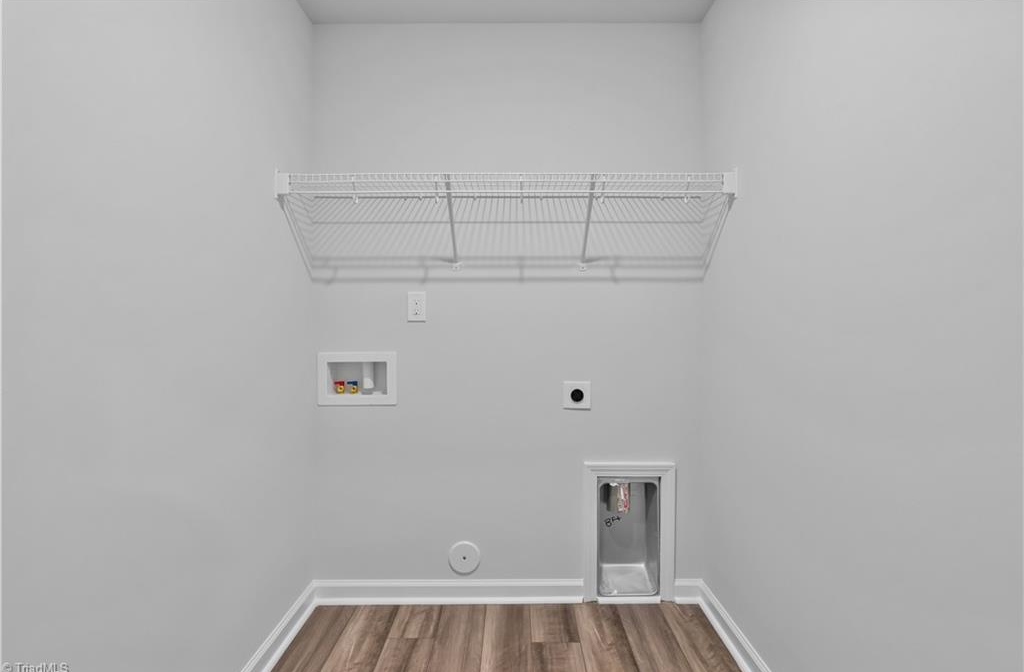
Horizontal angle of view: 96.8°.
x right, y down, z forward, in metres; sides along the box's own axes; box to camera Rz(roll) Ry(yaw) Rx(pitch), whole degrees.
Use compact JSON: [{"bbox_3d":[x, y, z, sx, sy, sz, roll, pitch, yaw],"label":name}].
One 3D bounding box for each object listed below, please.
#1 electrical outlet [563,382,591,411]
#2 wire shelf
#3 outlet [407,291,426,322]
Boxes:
[{"bbox_3d":[0.273,0.248,1.901,0.116,0.117,0.015,0,0,0],"label":"electrical outlet"},{"bbox_3d":[-0.021,-0.420,1.757,1.630,0.320,0.300,0,0,0],"label":"wire shelf"},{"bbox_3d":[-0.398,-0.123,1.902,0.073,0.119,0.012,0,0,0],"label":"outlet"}]

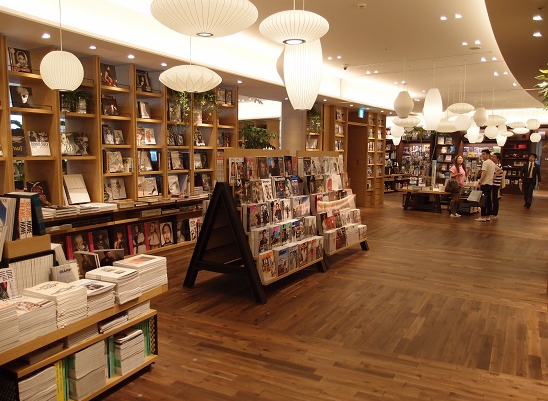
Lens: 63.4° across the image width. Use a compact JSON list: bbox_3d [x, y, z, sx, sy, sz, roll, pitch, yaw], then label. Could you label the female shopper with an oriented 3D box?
[{"bbox_3d":[4.864,-0.374,11.591,0.420,1.616,0.480,5,8,38],"label":"female shopper"}]

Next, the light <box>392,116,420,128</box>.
[{"bbox_3d":[2.874,-1.689,9.600,0.600,0.235,0.600,0,6,0],"label":"light"}]

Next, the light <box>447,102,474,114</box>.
[{"bbox_3d":[4.356,-2.133,10.300,0.620,0.250,0.620,1,6,0],"label":"light"}]

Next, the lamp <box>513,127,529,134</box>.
[{"bbox_3d":[7.928,-2.220,14.200,0.530,0.195,0.530,0,6,0],"label":"lamp"}]

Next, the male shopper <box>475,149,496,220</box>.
[{"bbox_3d":[5.158,-0.370,10.742,0.520,1.730,0.460,-6,9,-44],"label":"male shopper"}]

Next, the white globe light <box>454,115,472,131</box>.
[{"bbox_3d":[3.853,-1.555,9.000,0.355,0.315,0.355,0,6,0],"label":"white globe light"}]

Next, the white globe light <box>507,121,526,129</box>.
[{"bbox_3d":[7.535,-2.309,13.700,0.635,0.225,0.635,0,6,0],"label":"white globe light"}]

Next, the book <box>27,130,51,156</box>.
[{"bbox_3d":[-3.346,-0.807,6.342,0.025,0.355,0.270,-9,0,34],"label":"book"}]

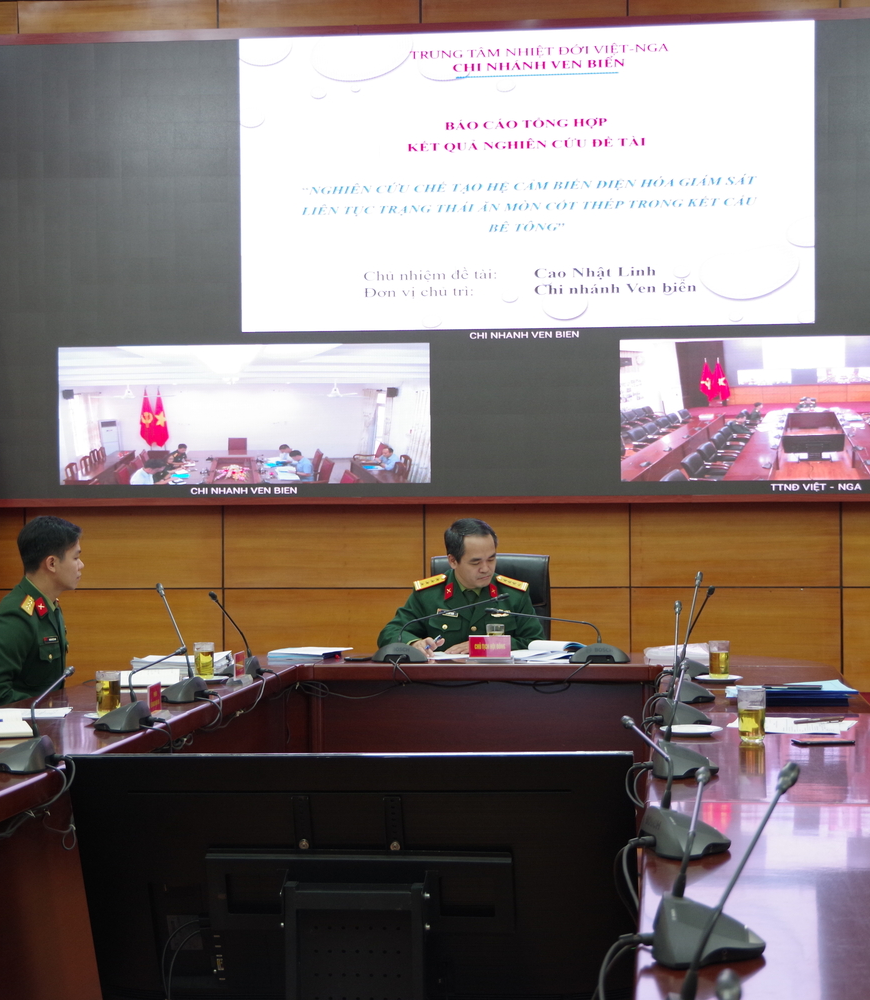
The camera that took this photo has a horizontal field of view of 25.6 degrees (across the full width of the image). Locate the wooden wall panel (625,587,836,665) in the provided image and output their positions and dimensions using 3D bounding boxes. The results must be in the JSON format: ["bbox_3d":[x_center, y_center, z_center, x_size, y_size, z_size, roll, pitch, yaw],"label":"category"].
[{"bbox_3d":[1.729,0.803,11.000,1.190,0.590,0.030,0,0,7],"label":"wooden wall panel"}]

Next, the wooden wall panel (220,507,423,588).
[{"bbox_3d":[-0.658,0.258,11.263,1.180,0.520,0.040,0,0,6],"label":"wooden wall panel"}]

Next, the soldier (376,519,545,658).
[{"bbox_3d":[0.102,0.708,7.450,0.640,1.280,0.750,0,0,5],"label":"soldier"}]

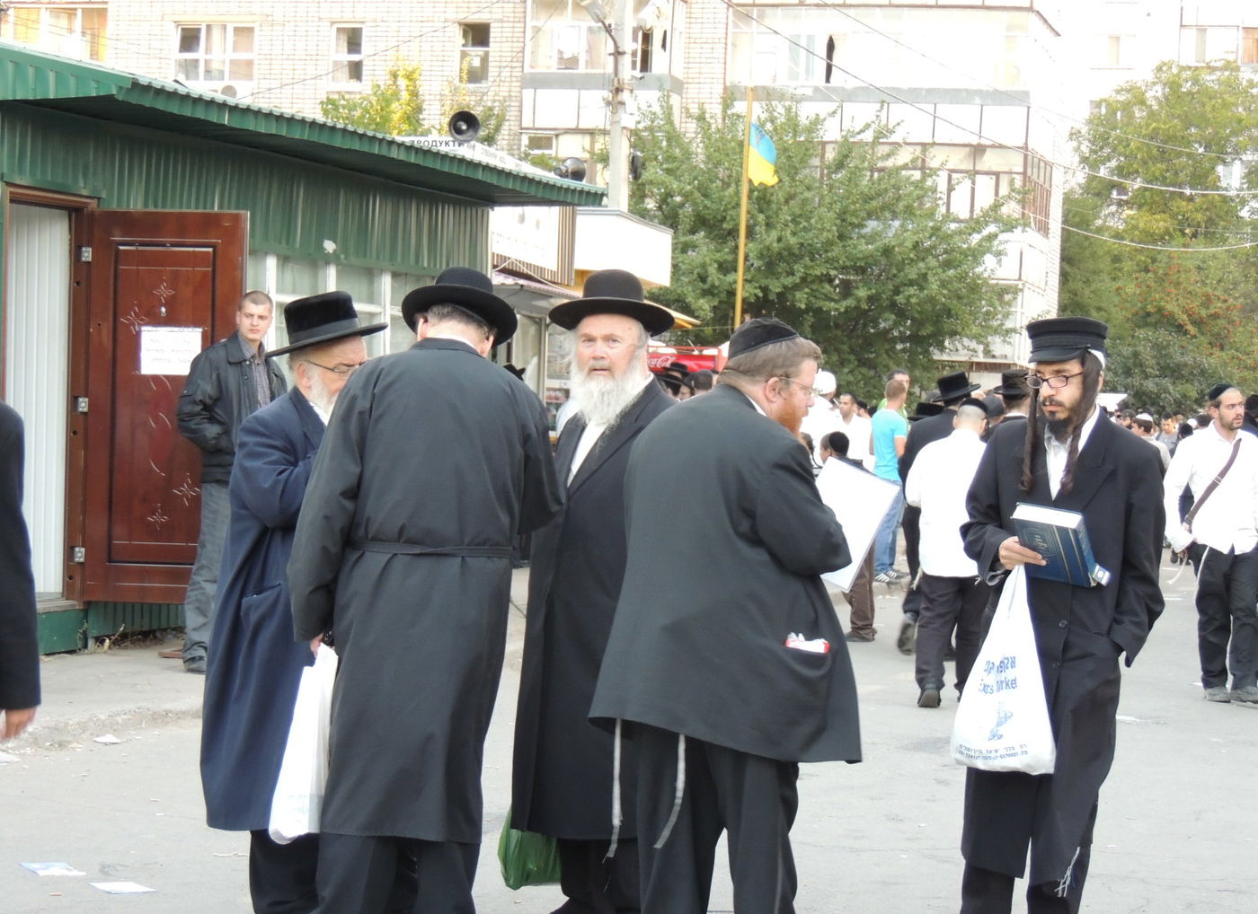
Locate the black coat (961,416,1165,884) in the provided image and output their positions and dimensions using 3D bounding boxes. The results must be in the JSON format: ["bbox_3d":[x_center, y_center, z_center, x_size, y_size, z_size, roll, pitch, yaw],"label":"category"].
[{"bbox_3d":[1.165,0.517,8.800,0.530,1.240,0.360,2,0,18],"label":"black coat"}]

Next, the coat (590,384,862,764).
[{"bbox_3d":[0.232,0.284,7.850,0.640,0.910,0.540,2,0,45],"label":"coat"}]

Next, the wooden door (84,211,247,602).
[{"bbox_3d":[-2.321,-0.249,16.400,0.810,1.970,0.060,2,1,8],"label":"wooden door"}]

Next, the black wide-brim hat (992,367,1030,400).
[{"bbox_3d":[2.424,-0.477,20.500,0.315,0.135,0.350,2,9,6],"label":"black wide-brim hat"}]

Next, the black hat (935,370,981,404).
[{"bbox_3d":[2.058,-0.443,20.600,0.310,0.140,0.330,-15,7,2],"label":"black hat"}]

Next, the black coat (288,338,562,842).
[{"bbox_3d":[-0.527,0.343,8.420,0.700,1.270,0.460,2,0,6],"label":"black coat"}]

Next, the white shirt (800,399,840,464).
[{"bbox_3d":[1.312,-0.058,22.800,0.330,0.720,0.500,1,1,-37],"label":"white shirt"}]

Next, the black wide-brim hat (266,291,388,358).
[{"bbox_3d":[-0.805,-0.358,8.700,0.345,0.120,0.310,-13,3,25],"label":"black wide-brim hat"}]

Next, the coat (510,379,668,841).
[{"bbox_3d":[-0.064,0.401,8.750,0.510,1.230,0.370,2,0,36],"label":"coat"}]

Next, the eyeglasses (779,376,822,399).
[{"bbox_3d":[0.407,-0.172,8.000,0.140,0.042,0.140,20,6,15],"label":"eyeglasses"}]

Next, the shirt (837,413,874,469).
[{"bbox_3d":[1.943,-0.048,28.800,0.480,0.700,0.280,2,0,20],"label":"shirt"}]

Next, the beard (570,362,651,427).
[{"bbox_3d":[-0.053,-0.160,8.650,0.200,0.190,0.150,2,0,14],"label":"beard"}]

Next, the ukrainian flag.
[{"bbox_3d":[1.641,-3.708,40.000,0.480,0.790,0.220,2,0,6],"label":"ukrainian flag"}]

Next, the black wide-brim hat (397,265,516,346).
[{"bbox_3d":[-0.441,-0.385,8.450,0.315,0.130,0.345,12,-27,10],"label":"black wide-brim hat"}]

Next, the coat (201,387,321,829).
[{"bbox_3d":[-0.951,0.414,8.850,0.430,1.190,0.530,2,1,23],"label":"coat"}]

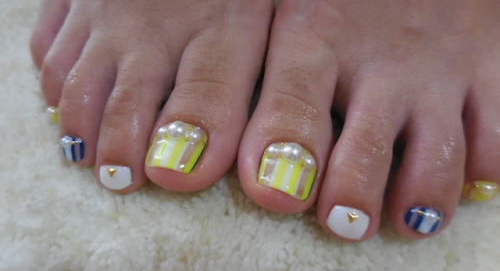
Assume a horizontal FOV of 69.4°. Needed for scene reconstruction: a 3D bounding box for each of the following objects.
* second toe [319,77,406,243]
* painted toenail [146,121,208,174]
[{"bbox_3d":[0.034,0.007,0.112,0.017,0.018,0.045,14,71,5],"label":"second toe"},{"bbox_3d":[-0.022,0.004,0.110,0.015,0.005,0.014,10,78,24],"label":"painted toenail"}]

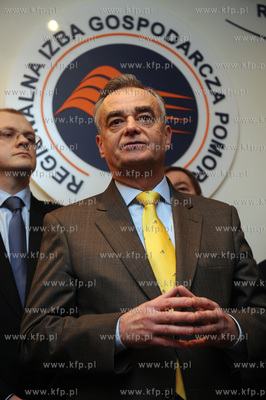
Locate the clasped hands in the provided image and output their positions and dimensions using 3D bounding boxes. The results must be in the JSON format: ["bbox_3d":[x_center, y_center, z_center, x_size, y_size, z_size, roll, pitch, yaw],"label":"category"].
[{"bbox_3d":[0.092,0.238,1.580,0.235,0.120,0.130,0,-18,-7],"label":"clasped hands"}]

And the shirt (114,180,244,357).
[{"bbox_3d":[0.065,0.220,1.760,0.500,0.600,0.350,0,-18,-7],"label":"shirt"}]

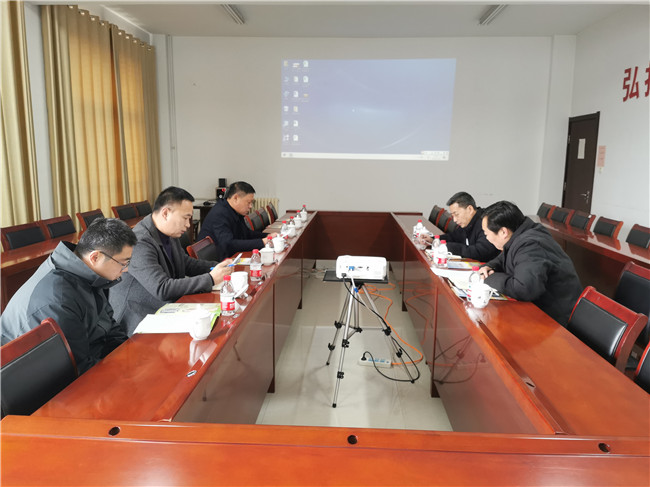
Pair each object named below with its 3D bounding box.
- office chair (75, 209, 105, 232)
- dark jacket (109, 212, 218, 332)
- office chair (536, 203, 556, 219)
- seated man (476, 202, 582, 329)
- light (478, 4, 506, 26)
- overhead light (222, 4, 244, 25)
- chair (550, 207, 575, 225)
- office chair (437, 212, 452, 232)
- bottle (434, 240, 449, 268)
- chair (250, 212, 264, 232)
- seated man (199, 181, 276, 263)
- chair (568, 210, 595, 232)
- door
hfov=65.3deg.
[{"bbox_3d":[-2.134,0.124,5.160,0.550,0.900,0.460,1,9,3],"label":"office chair"},{"bbox_3d":[-0.855,0.182,2.690,0.600,0.700,0.560,1,9,3],"label":"dark jacket"},{"bbox_3d":[2.696,-0.059,6.721,0.550,0.890,0.460,1,9,3],"label":"office chair"},{"bbox_3d":[1.086,0.390,2.765,0.670,1.240,0.560,1,10,3],"label":"seated man"},{"bbox_3d":[2.044,-2.768,5.929,0.110,0.090,1.220,1,9,3],"label":"light"},{"bbox_3d":[-1.122,-2.819,6.092,0.110,0.090,1.220,1,9,3],"label":"overhead light"},{"bbox_3d":[2.670,0.026,6.199,0.550,0.890,0.460,1,9,3],"label":"chair"},{"bbox_3d":[1.136,0.083,5.768,0.550,0.890,0.460,1,9,3],"label":"office chair"},{"bbox_3d":[0.768,0.067,3.281,0.063,0.175,0.063,1,9,3],"label":"bottle"},{"bbox_3d":[-0.496,0.149,5.086,0.550,0.900,0.460,1,9,3],"label":"chair"},{"bbox_3d":[-0.673,0.163,3.890,0.680,1.260,0.540,1,9,6],"label":"seated man"},{"bbox_3d":[2.566,0.111,5.548,0.570,0.890,0.470,1,10,3],"label":"chair"},{"bbox_3d":[3.684,-0.795,7.393,0.080,2.080,0.970,1,10,3],"label":"door"}]

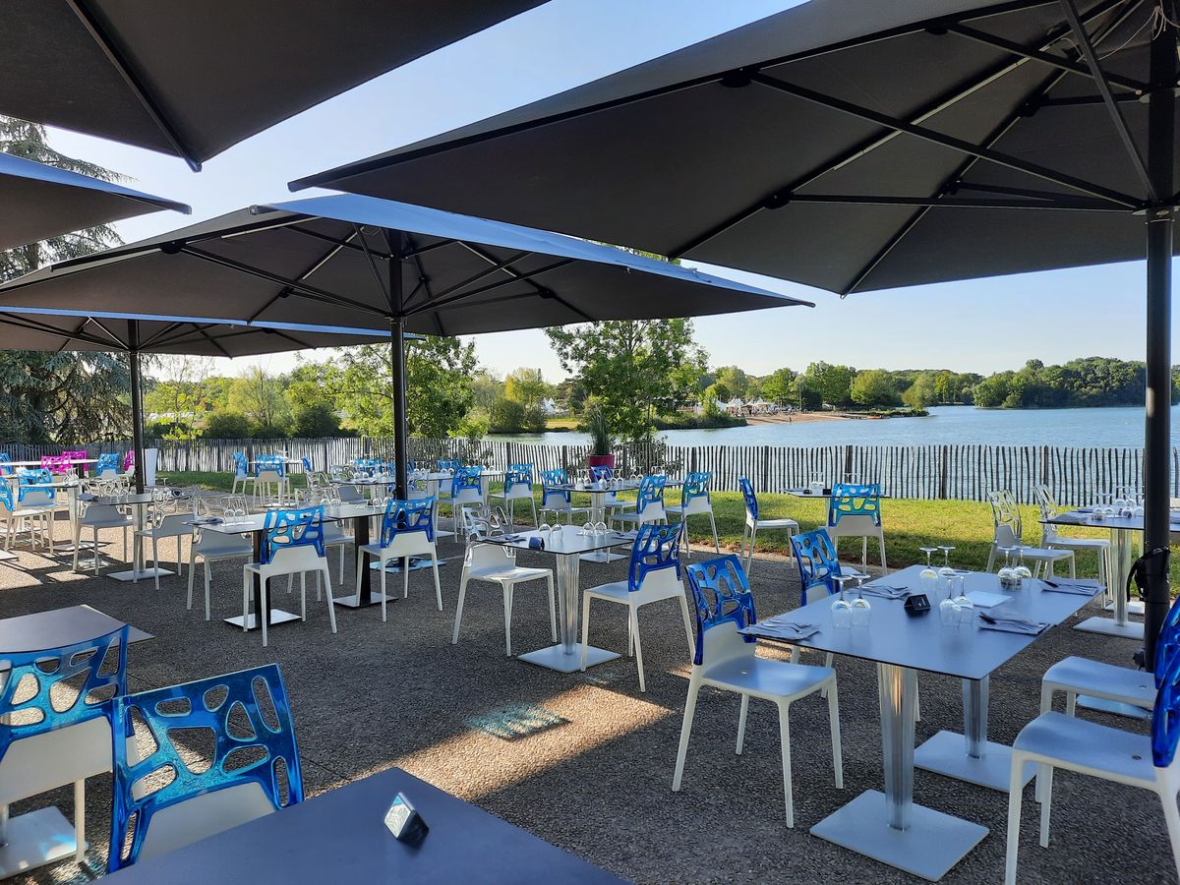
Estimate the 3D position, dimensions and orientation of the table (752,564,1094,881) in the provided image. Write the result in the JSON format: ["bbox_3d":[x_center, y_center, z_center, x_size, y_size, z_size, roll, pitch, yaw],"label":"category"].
[{"bbox_3d":[1.329,0.990,3.234,0.790,0.731,1.575,1,3,42],"label":"table"}]

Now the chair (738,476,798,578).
[{"bbox_3d":[1.635,0.749,7.751,0.500,0.853,0.485,-1,2,3],"label":"chair"}]

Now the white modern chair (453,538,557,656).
[{"bbox_3d":[-0.546,0.862,5.548,0.515,0.885,0.500,1,3,42],"label":"white modern chair"}]

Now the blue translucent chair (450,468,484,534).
[{"bbox_3d":[-1.538,0.712,10.066,0.500,0.853,0.485,1,3,44],"label":"blue translucent chair"}]

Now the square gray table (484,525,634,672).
[{"bbox_3d":[-0.135,0.943,5.162,0.795,0.731,0.795,1,3,42],"label":"square gray table"}]

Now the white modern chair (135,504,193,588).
[{"bbox_3d":[-3.801,0.829,7.715,0.523,0.879,0.498,1,2,37],"label":"white modern chair"}]

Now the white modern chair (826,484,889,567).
[{"bbox_3d":[2.232,0.773,7.320,0.498,0.879,0.523,-1,2,0],"label":"white modern chair"}]

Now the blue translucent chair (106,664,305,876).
[{"bbox_3d":[-0.743,0.984,1.807,0.498,0.879,0.523,-2,2,-42],"label":"blue translucent chair"}]

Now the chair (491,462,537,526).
[{"bbox_3d":[-0.978,0.689,10.587,0.515,0.885,0.500,1,3,44],"label":"chair"}]

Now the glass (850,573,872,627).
[{"bbox_3d":[0.945,0.552,2.972,0.069,0.173,0.069,1,3,42],"label":"glass"}]

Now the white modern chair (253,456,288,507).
[{"bbox_3d":[-5.101,0.618,13.700,0.485,0.853,0.500,-1,2,-6],"label":"white modern chair"}]

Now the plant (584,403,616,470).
[{"bbox_3d":[0.212,0.100,15.938,0.600,1.650,0.600,-1,2,0],"label":"plant"}]

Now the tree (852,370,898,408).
[{"bbox_3d":[80.166,-15.092,240.000,13.500,11.500,13.000,-1,2,0],"label":"tree"}]

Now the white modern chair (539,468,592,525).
[{"bbox_3d":[-0.223,0.737,8.945,0.515,0.885,0.500,1,3,41],"label":"white modern chair"}]

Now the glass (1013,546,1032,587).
[{"bbox_3d":[1.856,0.530,3.651,0.081,0.159,0.081,-1,2,0],"label":"glass"}]

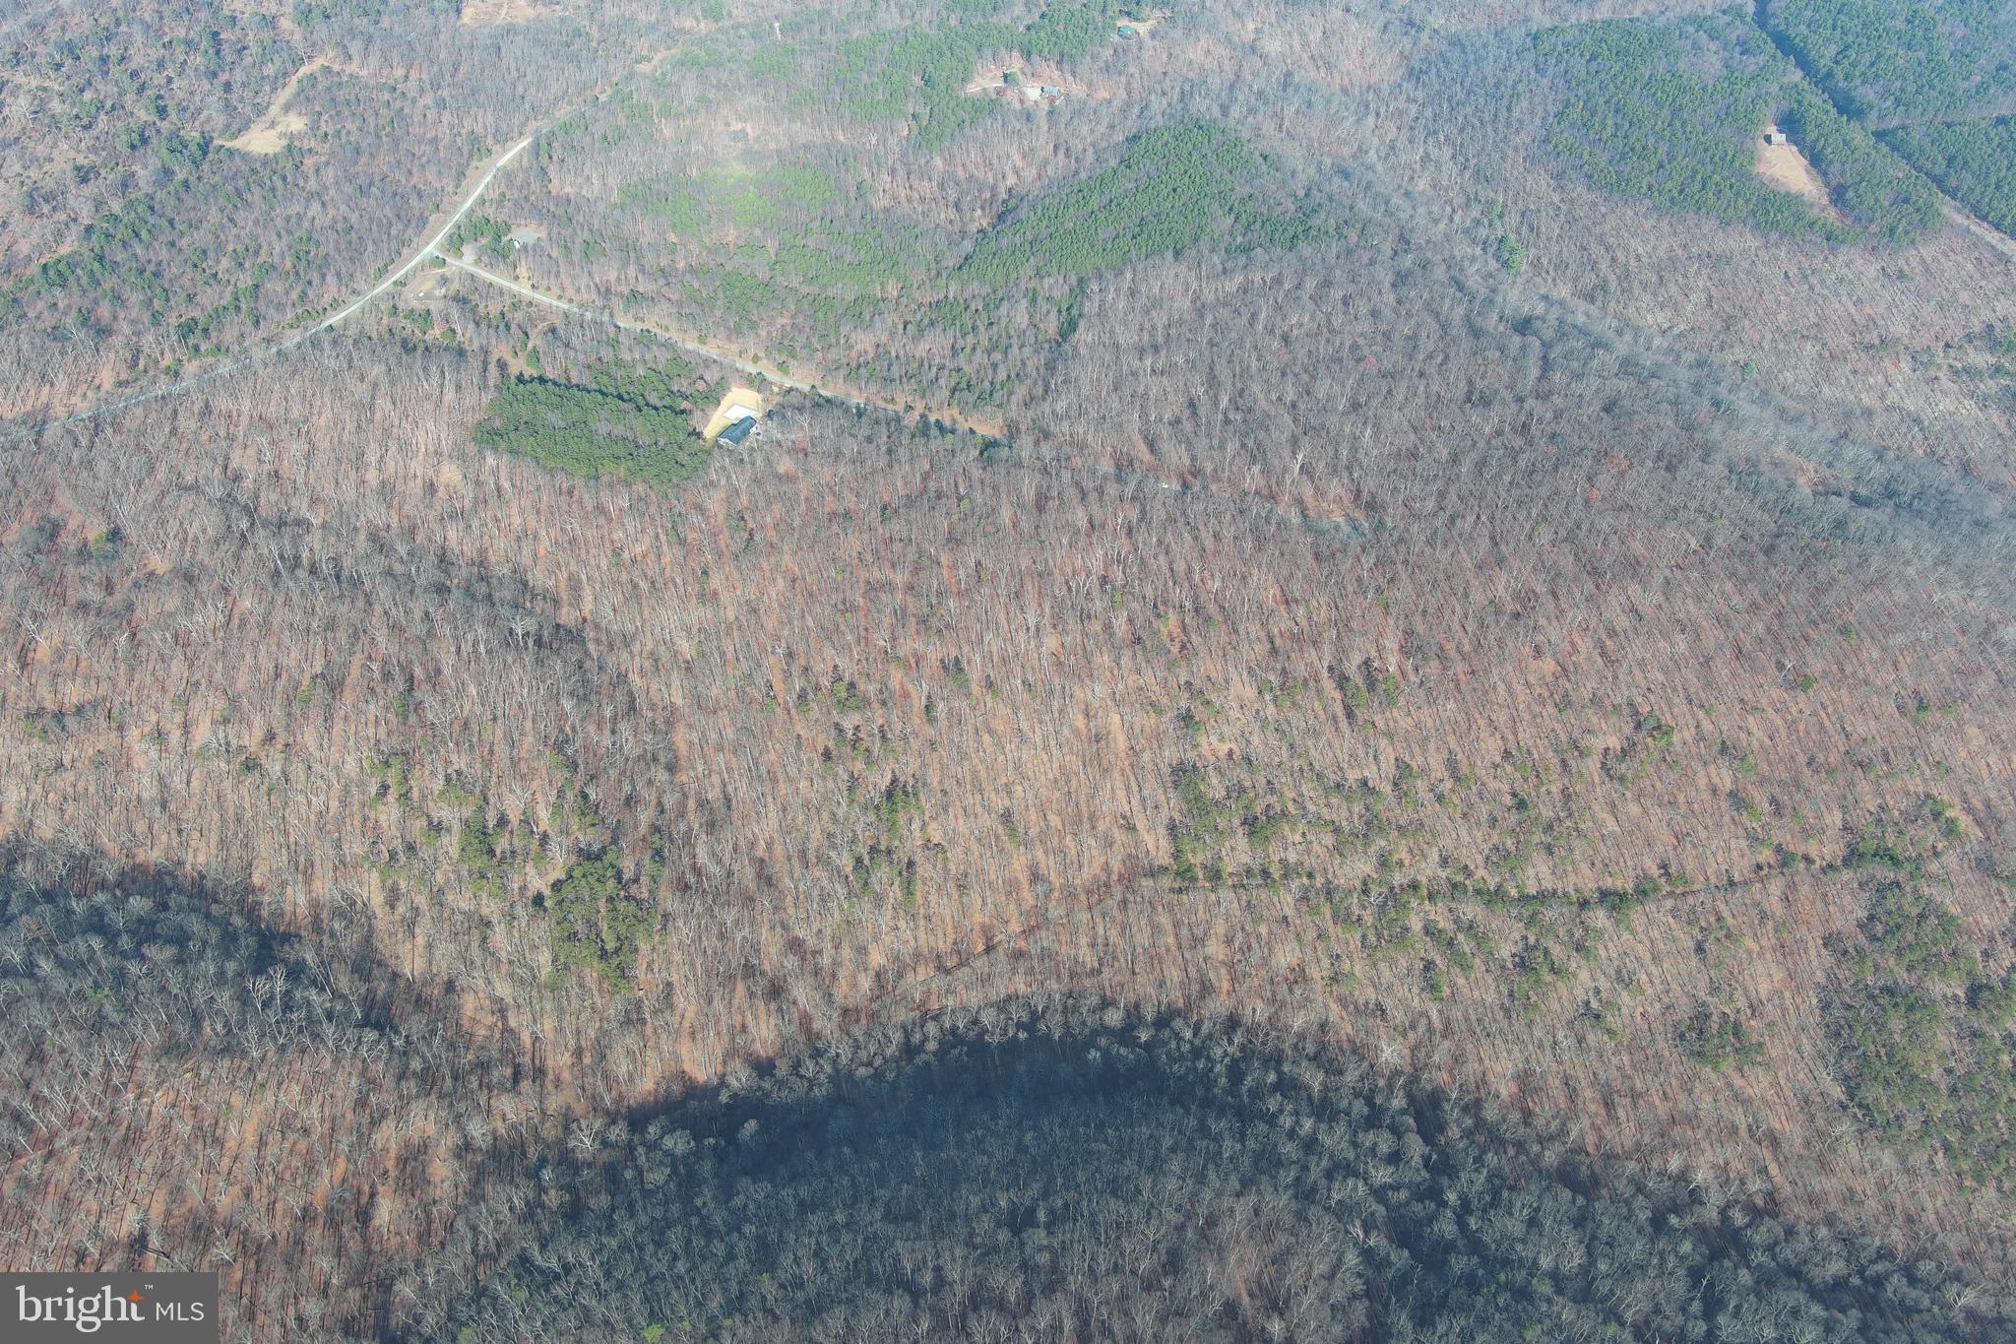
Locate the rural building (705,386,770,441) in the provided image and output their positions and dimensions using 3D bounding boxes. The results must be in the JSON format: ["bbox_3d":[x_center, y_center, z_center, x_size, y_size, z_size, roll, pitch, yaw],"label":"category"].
[{"bbox_3d":[-88.013,-78.125,530.000,7.800,5.200,14.500,14,42,17],"label":"rural building"}]

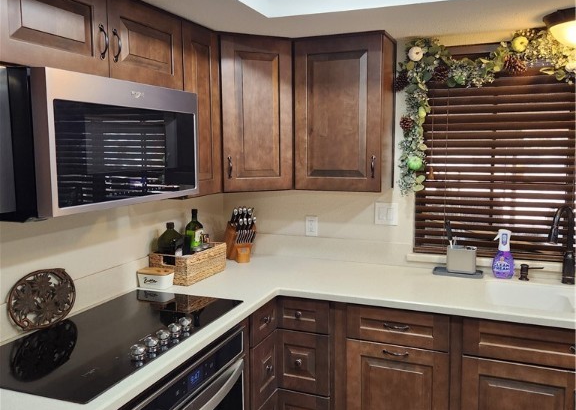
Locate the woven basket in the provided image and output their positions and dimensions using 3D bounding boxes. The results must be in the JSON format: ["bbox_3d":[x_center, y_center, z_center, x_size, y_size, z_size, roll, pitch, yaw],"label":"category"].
[{"bbox_3d":[-0.506,0.299,2.672,0.215,0.140,0.380,2,7,22],"label":"woven basket"}]

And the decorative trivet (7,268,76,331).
[{"bbox_3d":[-0.903,0.349,1.889,0.025,0.212,0.288,-7,4,23],"label":"decorative trivet"}]

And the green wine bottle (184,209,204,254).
[{"bbox_3d":[-0.497,0.191,2.764,0.088,0.320,0.088,2,7,22],"label":"green wine bottle"}]

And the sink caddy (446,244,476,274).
[{"bbox_3d":[0.913,0.289,2.678,0.137,0.122,0.068,2,7,22],"label":"sink caddy"}]

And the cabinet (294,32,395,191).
[{"bbox_3d":[0.303,-0.466,2.667,0.455,0.760,0.330,2,7,22],"label":"cabinet"}]

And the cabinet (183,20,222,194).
[{"bbox_3d":[-0.531,-0.425,2.382,0.328,0.760,0.310,2,7,22],"label":"cabinet"}]

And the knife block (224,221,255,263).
[{"bbox_3d":[-0.287,0.199,3.027,0.115,0.250,0.190,-3,7,-24],"label":"knife block"}]

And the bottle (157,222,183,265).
[{"bbox_3d":[-0.582,0.233,2.586,0.115,0.285,0.115,2,7,22],"label":"bottle"}]

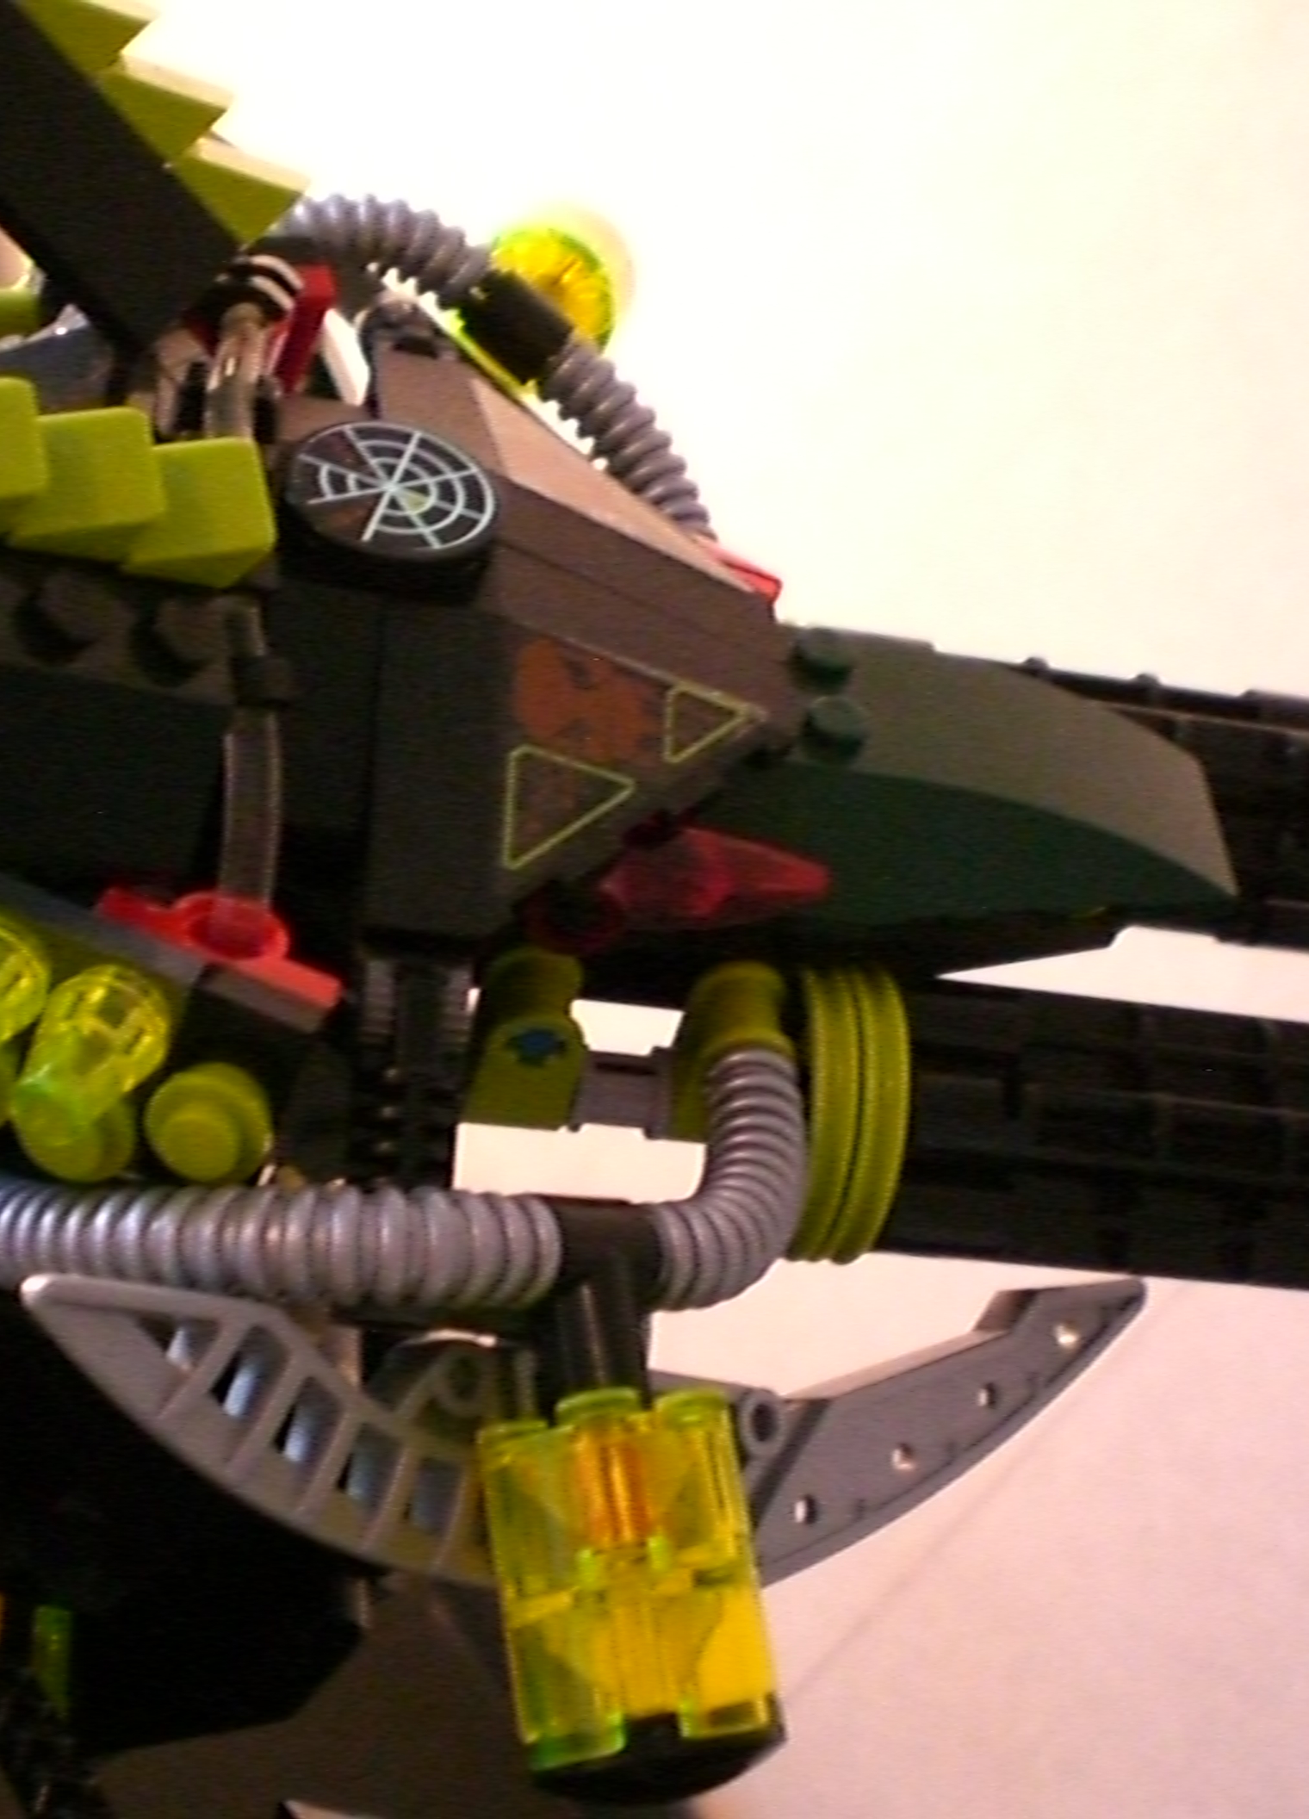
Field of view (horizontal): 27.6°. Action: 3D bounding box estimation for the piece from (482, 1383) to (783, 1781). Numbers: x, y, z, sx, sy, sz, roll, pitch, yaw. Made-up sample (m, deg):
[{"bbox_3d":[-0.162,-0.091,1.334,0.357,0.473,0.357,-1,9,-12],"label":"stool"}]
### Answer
[{"bbox_3d":[-0.002,0.043,0.171,0.016,0.016,0.021,-12,75,10],"label":"piece"}]

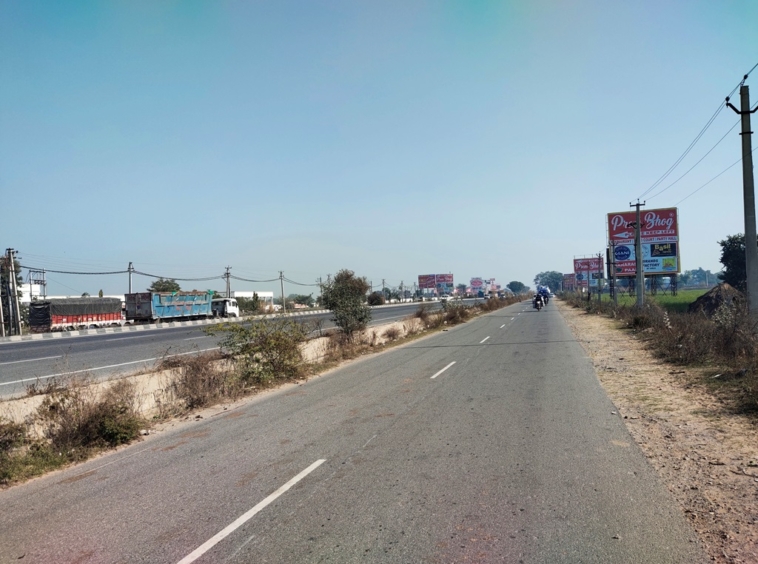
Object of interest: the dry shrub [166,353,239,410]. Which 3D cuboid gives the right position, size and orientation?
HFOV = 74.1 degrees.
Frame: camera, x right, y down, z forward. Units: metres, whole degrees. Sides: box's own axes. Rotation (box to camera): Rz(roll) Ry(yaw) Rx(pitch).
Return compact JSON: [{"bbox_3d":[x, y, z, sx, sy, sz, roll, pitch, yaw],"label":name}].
[{"bbox_3d":[-3.376,1.889,9.580,0.850,1.020,1.500,-2,-2,19],"label":"dry shrub"}]

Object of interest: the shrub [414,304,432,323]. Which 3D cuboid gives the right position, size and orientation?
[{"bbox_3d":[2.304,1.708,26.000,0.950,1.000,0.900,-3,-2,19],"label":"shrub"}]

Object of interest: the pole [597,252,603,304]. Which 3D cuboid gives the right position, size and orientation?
[{"bbox_3d":[34.801,-0.480,78.876,1.050,8.330,0.350,-2,-2,19],"label":"pole"}]

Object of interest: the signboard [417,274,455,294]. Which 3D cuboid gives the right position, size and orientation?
[{"bbox_3d":[28.753,0.853,252.000,17.400,9.000,0.600,-2,-2,19],"label":"signboard"}]

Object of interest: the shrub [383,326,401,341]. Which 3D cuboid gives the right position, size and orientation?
[{"bbox_3d":[0.518,2.133,20.800,0.750,0.580,0.700,-2,-2,0],"label":"shrub"}]

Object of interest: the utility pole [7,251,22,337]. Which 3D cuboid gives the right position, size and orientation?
[{"bbox_3d":[-25.899,0.936,35.760,0.900,6.600,0.550,-3,-2,19],"label":"utility pole"}]

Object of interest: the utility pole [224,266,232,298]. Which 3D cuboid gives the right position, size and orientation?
[{"bbox_3d":[-21.774,1.540,72.890,1.200,7.450,0.400,-2,-2,19],"label":"utility pole"}]

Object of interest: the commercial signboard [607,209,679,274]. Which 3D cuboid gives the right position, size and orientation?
[{"bbox_3d":[36.382,-5.482,69.000,8.150,8.700,0.500,-2,-2,19],"label":"commercial signboard"}]

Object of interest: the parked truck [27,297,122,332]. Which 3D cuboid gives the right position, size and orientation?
[{"bbox_3d":[-25.774,3.237,44.284,2.450,3.150,8.600,-3,-2,19],"label":"parked truck"}]

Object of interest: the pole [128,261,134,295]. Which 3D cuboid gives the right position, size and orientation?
[{"bbox_3d":[-22.494,1.319,45.760,0.500,6.210,0.350,-3,-2,19],"label":"pole"}]

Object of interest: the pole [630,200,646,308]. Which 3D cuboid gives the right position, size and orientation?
[{"bbox_3d":[18.459,-1.562,35.375,1.080,8.410,0.320,-2,-2,19],"label":"pole"}]

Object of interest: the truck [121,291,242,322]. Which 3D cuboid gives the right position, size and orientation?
[{"bbox_3d":[-15.620,2.489,41.062,2.500,3.200,10.400,-3,-2,19],"label":"truck"}]

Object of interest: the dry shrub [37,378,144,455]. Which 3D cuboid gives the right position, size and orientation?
[{"bbox_3d":[-4.126,1.869,7.198,0.850,0.970,1.400,-2,-2,19],"label":"dry shrub"}]

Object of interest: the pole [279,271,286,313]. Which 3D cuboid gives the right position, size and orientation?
[{"bbox_3d":[-13.676,1.668,71.755,0.900,6.490,0.450,-3,-2,19],"label":"pole"}]

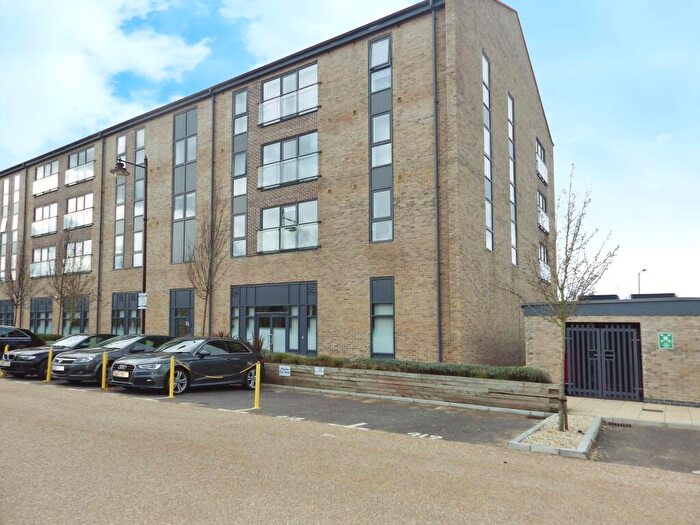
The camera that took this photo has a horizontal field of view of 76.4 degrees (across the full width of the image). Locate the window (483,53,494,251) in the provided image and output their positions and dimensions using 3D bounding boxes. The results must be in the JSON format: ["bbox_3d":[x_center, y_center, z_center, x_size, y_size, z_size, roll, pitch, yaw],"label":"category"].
[{"bbox_3d":[5.612,-4.566,18.058,0.200,8.200,1.020,-5,-8,39],"label":"window"}]

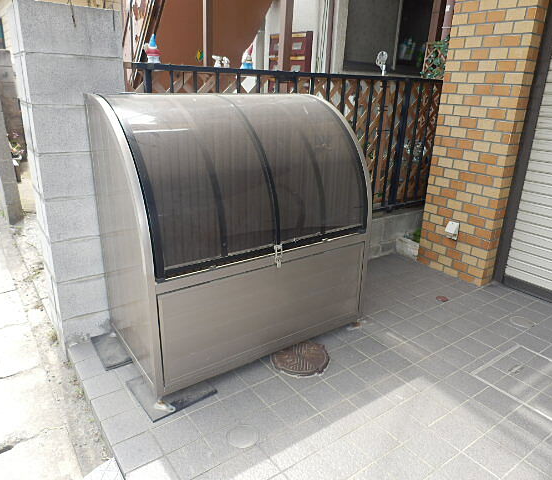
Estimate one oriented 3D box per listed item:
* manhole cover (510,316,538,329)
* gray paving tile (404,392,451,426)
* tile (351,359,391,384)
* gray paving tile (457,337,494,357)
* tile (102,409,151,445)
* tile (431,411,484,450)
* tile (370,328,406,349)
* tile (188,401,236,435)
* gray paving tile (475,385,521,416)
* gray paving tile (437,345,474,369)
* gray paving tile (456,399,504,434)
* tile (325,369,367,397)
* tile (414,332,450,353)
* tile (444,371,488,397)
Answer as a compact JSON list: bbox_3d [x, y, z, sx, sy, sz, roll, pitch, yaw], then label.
[{"bbox_3d":[1.418,0.480,2.545,0.148,0.015,0.148,1,20,0],"label":"manhole cover"},{"bbox_3d":[0.616,0.710,1.854,0.145,0.015,0.145,-13,24,-33],"label":"gray paving tile"},{"bbox_3d":[0.445,0.626,2.079,0.146,0.016,0.146,-13,23,-33],"label":"tile"},{"bbox_3d":[1.018,0.558,2.299,0.145,0.015,0.145,-13,24,-33],"label":"gray paving tile"},{"bbox_3d":[-0.591,0.732,1.735,0.136,0.015,0.145,-13,24,-33],"label":"tile"},{"bbox_3d":[0.704,0.751,1.735,0.147,0.012,0.147,-12,24,-34],"label":"tile"},{"bbox_3d":[0.604,0.529,2.358,0.146,0.016,0.146,-13,23,-33],"label":"tile"},{"bbox_3d":[-0.257,0.720,1.788,0.147,0.020,0.147,-12,23,-33],"label":"tile"},{"bbox_3d":[0.947,0.697,1.904,0.145,0.015,0.145,-13,24,-33],"label":"gray paving tile"},{"bbox_3d":[0.896,0.585,2.216,0.145,0.015,0.145,-13,24,-33],"label":"gray paving tile"},{"bbox_3d":[0.825,0.724,1.821,0.147,0.020,0.147,-12,23,-33],"label":"gray paving tile"},{"bbox_3d":[0.323,0.653,1.999,0.146,0.016,0.146,-13,23,-33],"label":"tile"},{"bbox_3d":[0.809,0.543,2.331,0.145,0.015,0.145,-13,24,-33],"label":"tile"},{"bbox_3d":[0.860,0.655,2.019,0.145,0.015,0.145,-13,24,-33],"label":"tile"}]

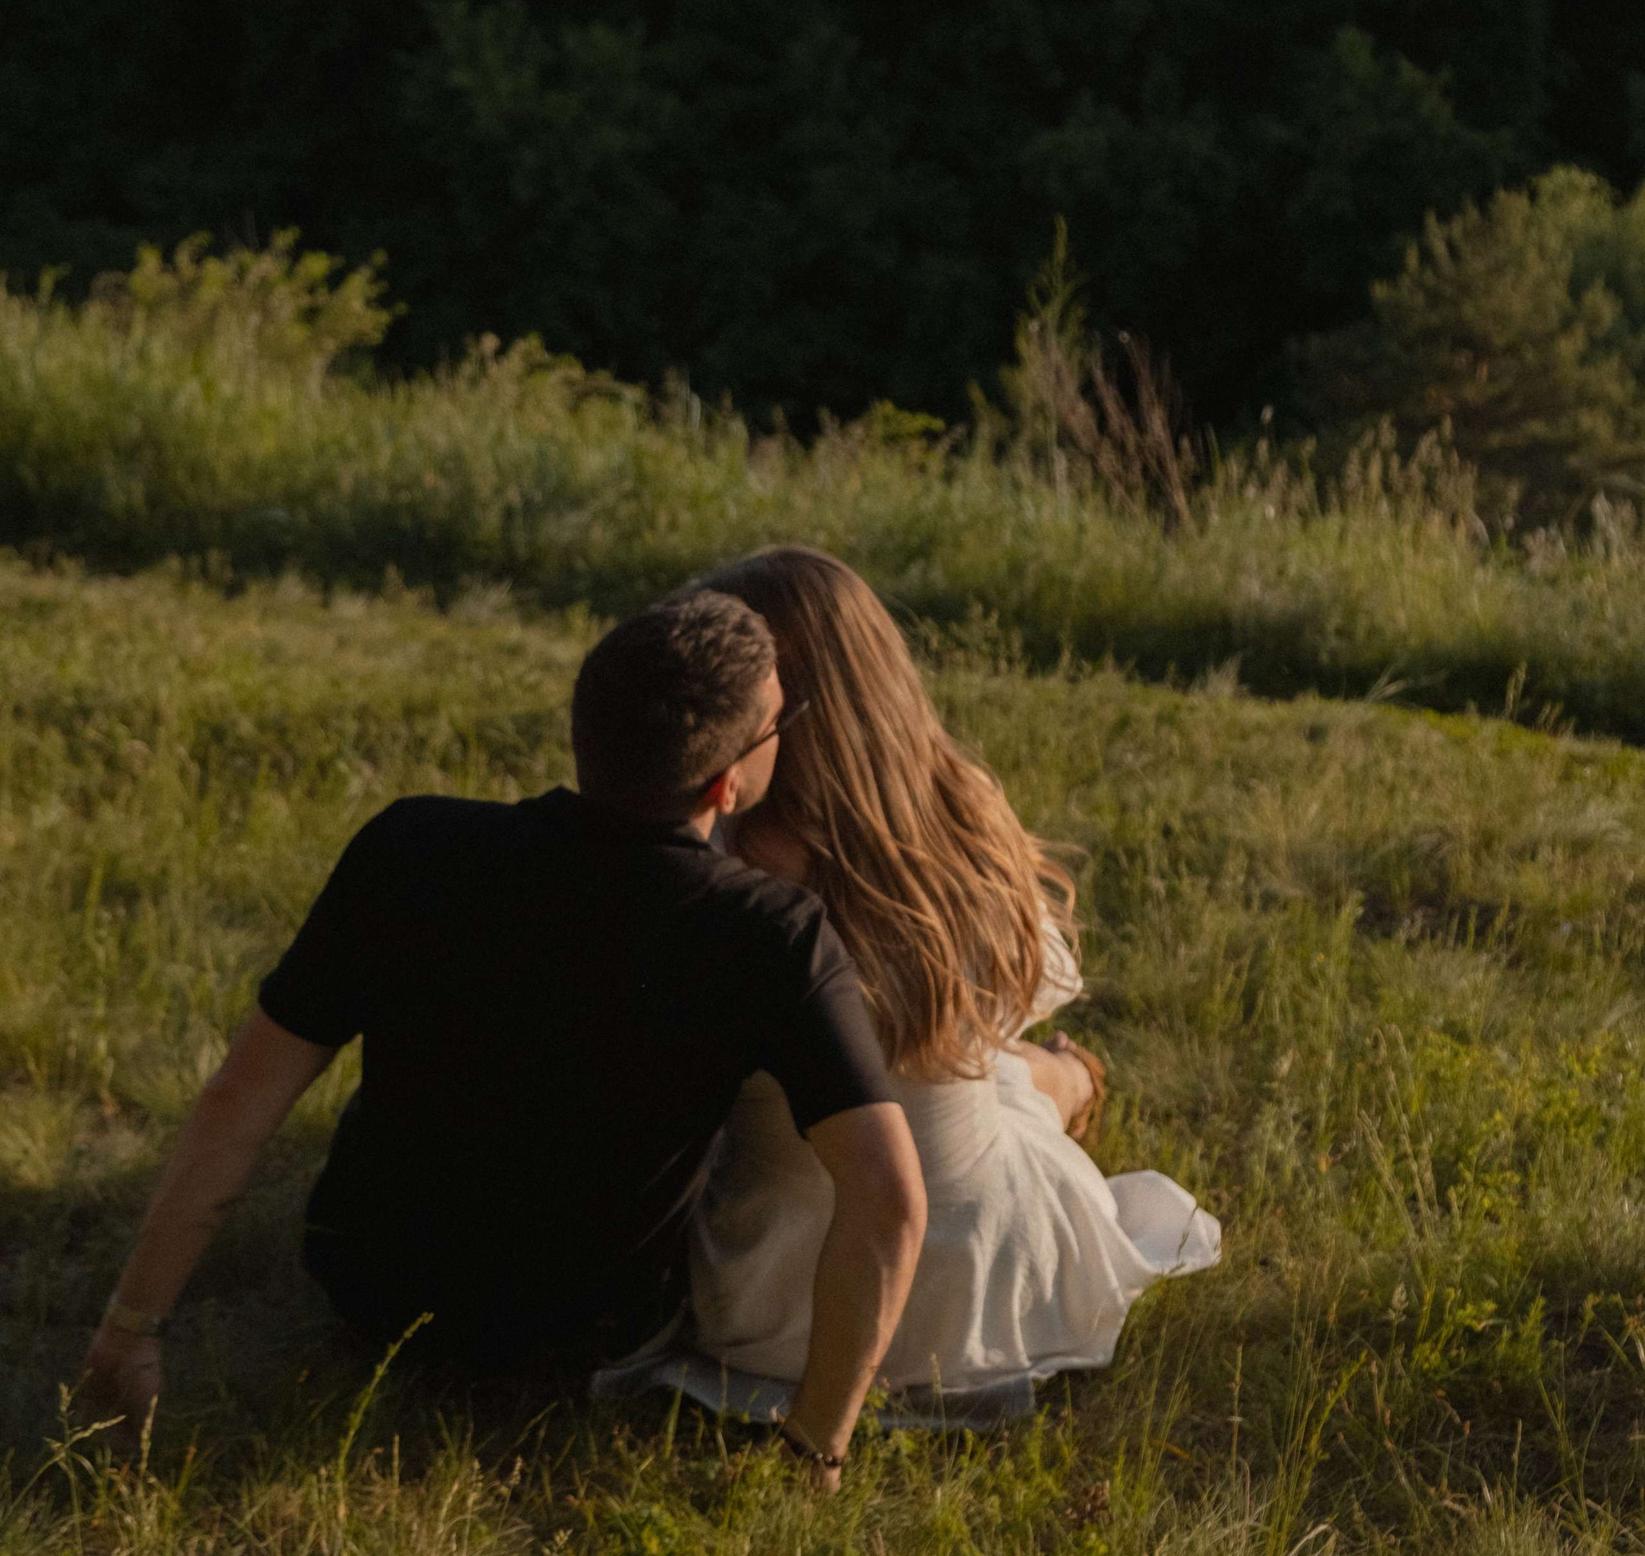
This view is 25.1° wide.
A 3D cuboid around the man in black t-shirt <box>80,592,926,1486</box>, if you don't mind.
[{"bbox_3d":[-0.260,0.187,3.849,0.800,0.820,1.100,1,11,6],"label":"man in black t-shirt"}]

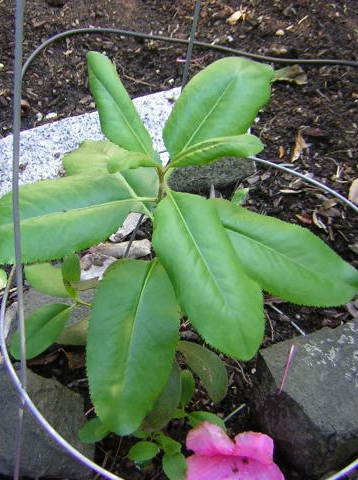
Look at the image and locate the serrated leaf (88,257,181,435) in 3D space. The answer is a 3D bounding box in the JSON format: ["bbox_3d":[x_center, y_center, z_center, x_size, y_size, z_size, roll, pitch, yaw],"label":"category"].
[{"bbox_3d":[-0.028,0.069,0.434,0.059,0.021,0.116,8,66,5],"label":"serrated leaf"}]

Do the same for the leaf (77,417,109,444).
[{"bbox_3d":[-0.061,0.148,0.513,0.033,0.008,0.021,-19,52,-5],"label":"leaf"}]

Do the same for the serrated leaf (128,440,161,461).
[{"bbox_3d":[-0.031,0.185,0.578,0.027,0.006,0.020,-10,53,-11],"label":"serrated leaf"}]

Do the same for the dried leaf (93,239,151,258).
[{"bbox_3d":[-0.057,0.008,0.650,0.060,0.018,0.023,-6,49,-7],"label":"dried leaf"}]

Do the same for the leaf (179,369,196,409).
[{"bbox_3d":[0.006,0.117,0.522,0.014,0.007,0.029,2,80,0],"label":"leaf"}]

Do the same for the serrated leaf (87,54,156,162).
[{"bbox_3d":[-0.043,-0.107,0.525,0.040,0.020,0.129,-18,55,-16],"label":"serrated leaf"}]

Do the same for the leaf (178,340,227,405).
[{"bbox_3d":[0.015,0.099,0.528,0.030,0.012,0.063,-33,76,-24],"label":"leaf"}]

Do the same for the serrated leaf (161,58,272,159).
[{"bbox_3d":[0.026,-0.079,0.417,0.052,0.022,0.091,40,69,9],"label":"serrated leaf"}]

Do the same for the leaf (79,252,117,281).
[{"bbox_3d":[-0.080,0.025,0.632,0.047,0.010,0.038,-9,50,-9],"label":"leaf"}]

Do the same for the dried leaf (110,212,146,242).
[{"bbox_3d":[-0.059,-0.014,0.767,0.026,0.014,0.055,30,53,23],"label":"dried leaf"}]

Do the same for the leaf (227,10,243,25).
[{"bbox_3d":[0.082,-0.323,0.965,0.018,0.010,0.029,33,56,24],"label":"leaf"}]

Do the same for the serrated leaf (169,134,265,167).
[{"bbox_3d":[0.022,-0.051,0.403,0.059,0.016,0.026,-13,62,-2],"label":"serrated leaf"}]

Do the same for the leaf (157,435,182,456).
[{"bbox_3d":[-0.008,0.157,0.509,0.021,0.006,0.014,33,55,5],"label":"leaf"}]

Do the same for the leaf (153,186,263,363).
[{"bbox_3d":[0.014,0.017,0.385,0.051,0.020,0.110,-19,71,-16],"label":"leaf"}]

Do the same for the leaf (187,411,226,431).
[{"bbox_3d":[0.022,0.140,0.513,0.031,0.008,0.021,20,51,6],"label":"leaf"}]

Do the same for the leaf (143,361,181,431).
[{"bbox_3d":[-0.015,0.110,0.494,0.039,0.013,0.074,14,61,10],"label":"leaf"}]

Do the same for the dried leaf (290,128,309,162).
[{"bbox_3d":[0.137,-0.108,0.763,0.023,0.014,0.054,14,50,11],"label":"dried leaf"}]

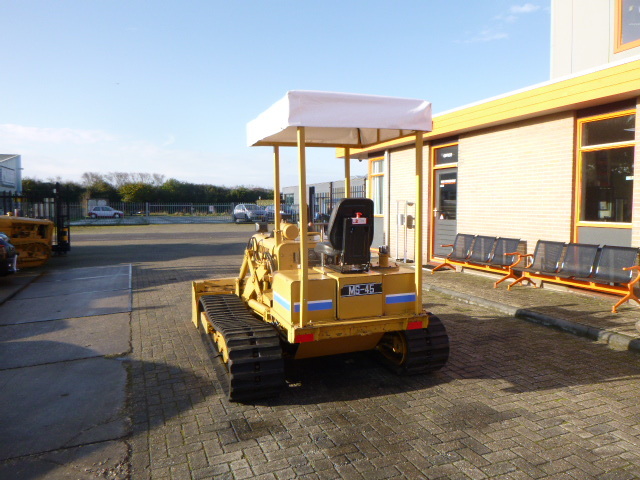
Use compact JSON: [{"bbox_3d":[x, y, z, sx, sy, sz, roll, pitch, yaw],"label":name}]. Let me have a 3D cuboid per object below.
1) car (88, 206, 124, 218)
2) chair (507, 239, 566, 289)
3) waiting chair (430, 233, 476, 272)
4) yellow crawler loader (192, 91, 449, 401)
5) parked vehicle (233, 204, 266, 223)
[{"bbox_3d":[-24.944,-3.176,53.911,3.850,1.420,1.640,-2,5,-24],"label":"car"},{"bbox_3d":[3.452,0.423,7.378,0.670,0.790,0.600,-2,4,-22],"label":"chair"},{"bbox_3d":[2.660,0.289,9.220,0.670,0.790,0.600,-2,4,-22],"label":"waiting chair"},{"bbox_3d":[-0.190,0.002,4.682,1.850,2.200,2.920,-2,4,-21],"label":"yellow crawler loader"},{"bbox_3d":[-6.315,-2.388,41.937,1.760,1.580,4.200,-2,5,-26],"label":"parked vehicle"}]

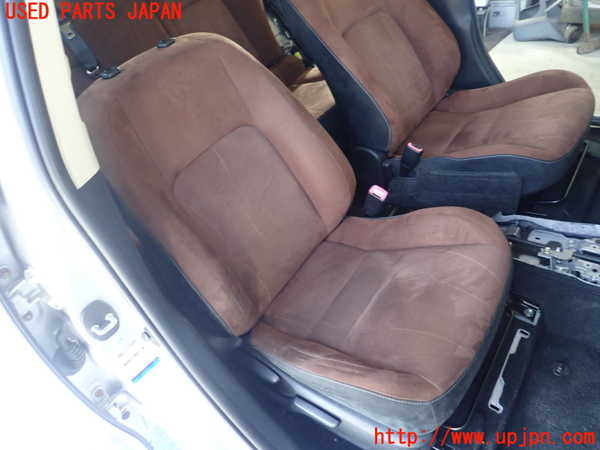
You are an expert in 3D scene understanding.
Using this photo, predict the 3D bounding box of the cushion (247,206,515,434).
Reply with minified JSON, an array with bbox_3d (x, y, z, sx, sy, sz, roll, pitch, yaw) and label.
[{"bbox_3d":[0.162,0.144,0.973,0.520,0.135,0.490,12,47,39],"label":"cushion"}]

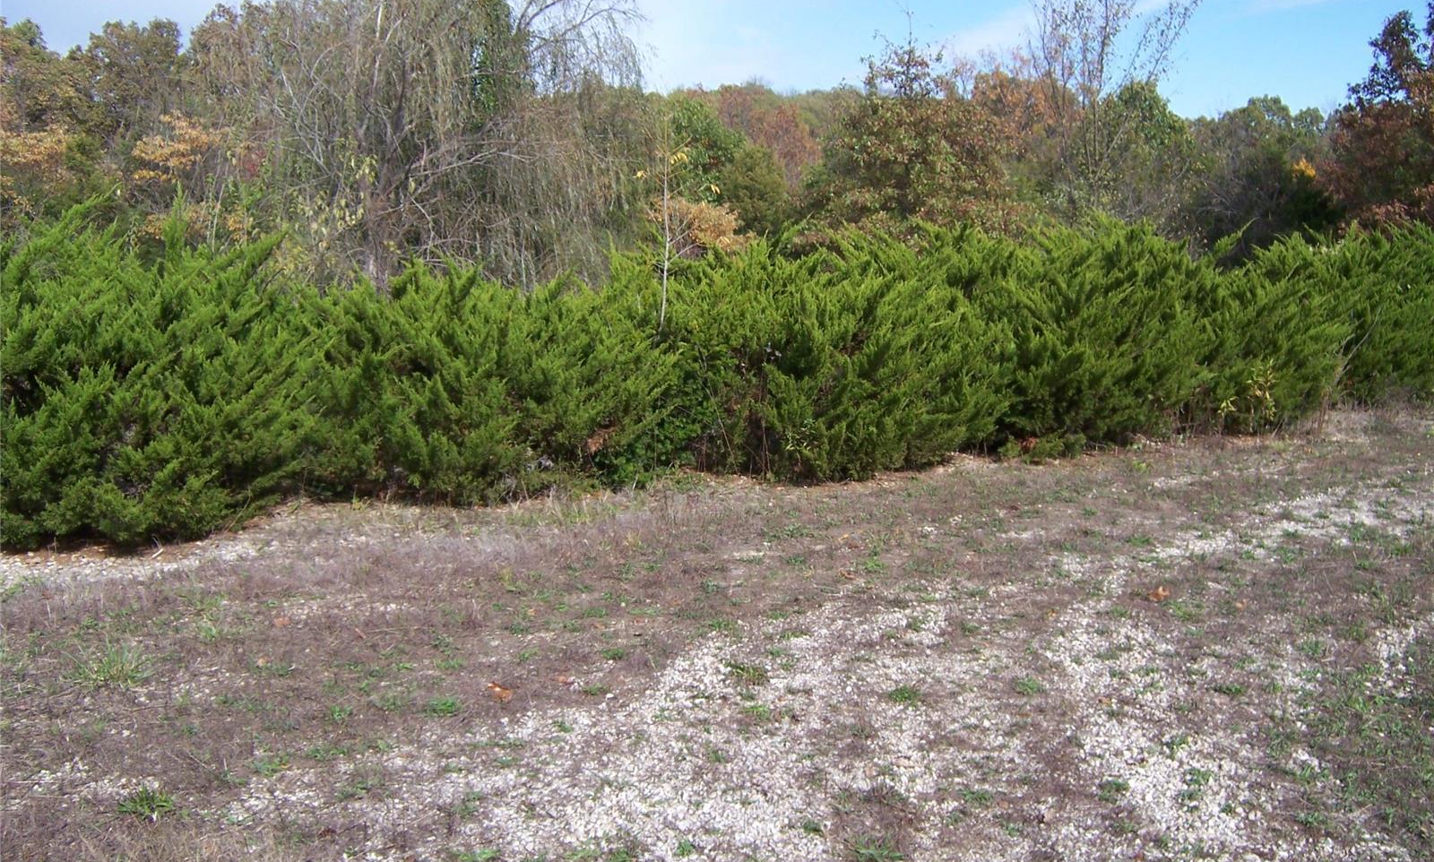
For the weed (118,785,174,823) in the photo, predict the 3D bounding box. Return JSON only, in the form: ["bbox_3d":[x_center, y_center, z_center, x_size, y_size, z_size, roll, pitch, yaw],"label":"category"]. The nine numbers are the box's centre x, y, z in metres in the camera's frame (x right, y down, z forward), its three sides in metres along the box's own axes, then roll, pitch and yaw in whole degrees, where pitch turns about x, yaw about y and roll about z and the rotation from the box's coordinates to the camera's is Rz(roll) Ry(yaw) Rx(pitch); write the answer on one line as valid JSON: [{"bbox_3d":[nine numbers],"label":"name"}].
[{"bbox_3d":[-1.577,1.023,3.777,0.149,0.063,0.134,-3,9,-23],"label":"weed"}]

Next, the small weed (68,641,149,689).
[{"bbox_3d":[-2.187,0.835,4.929,0.274,0.114,0.246,-4,9,-24],"label":"small weed"}]

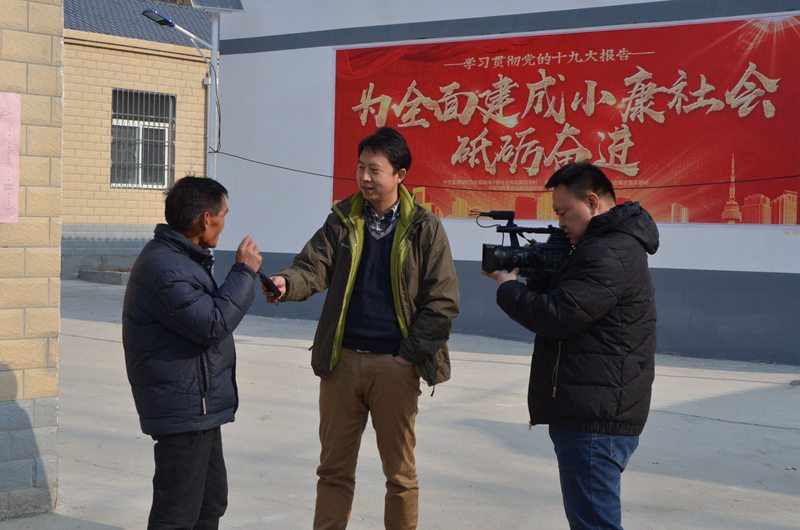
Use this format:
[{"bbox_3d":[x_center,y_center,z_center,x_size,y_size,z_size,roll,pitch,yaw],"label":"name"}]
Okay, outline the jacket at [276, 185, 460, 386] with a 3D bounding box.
[{"bbox_3d":[-0.106,0.072,4.700,0.570,0.690,0.440,1,2,13],"label":"jacket"}]

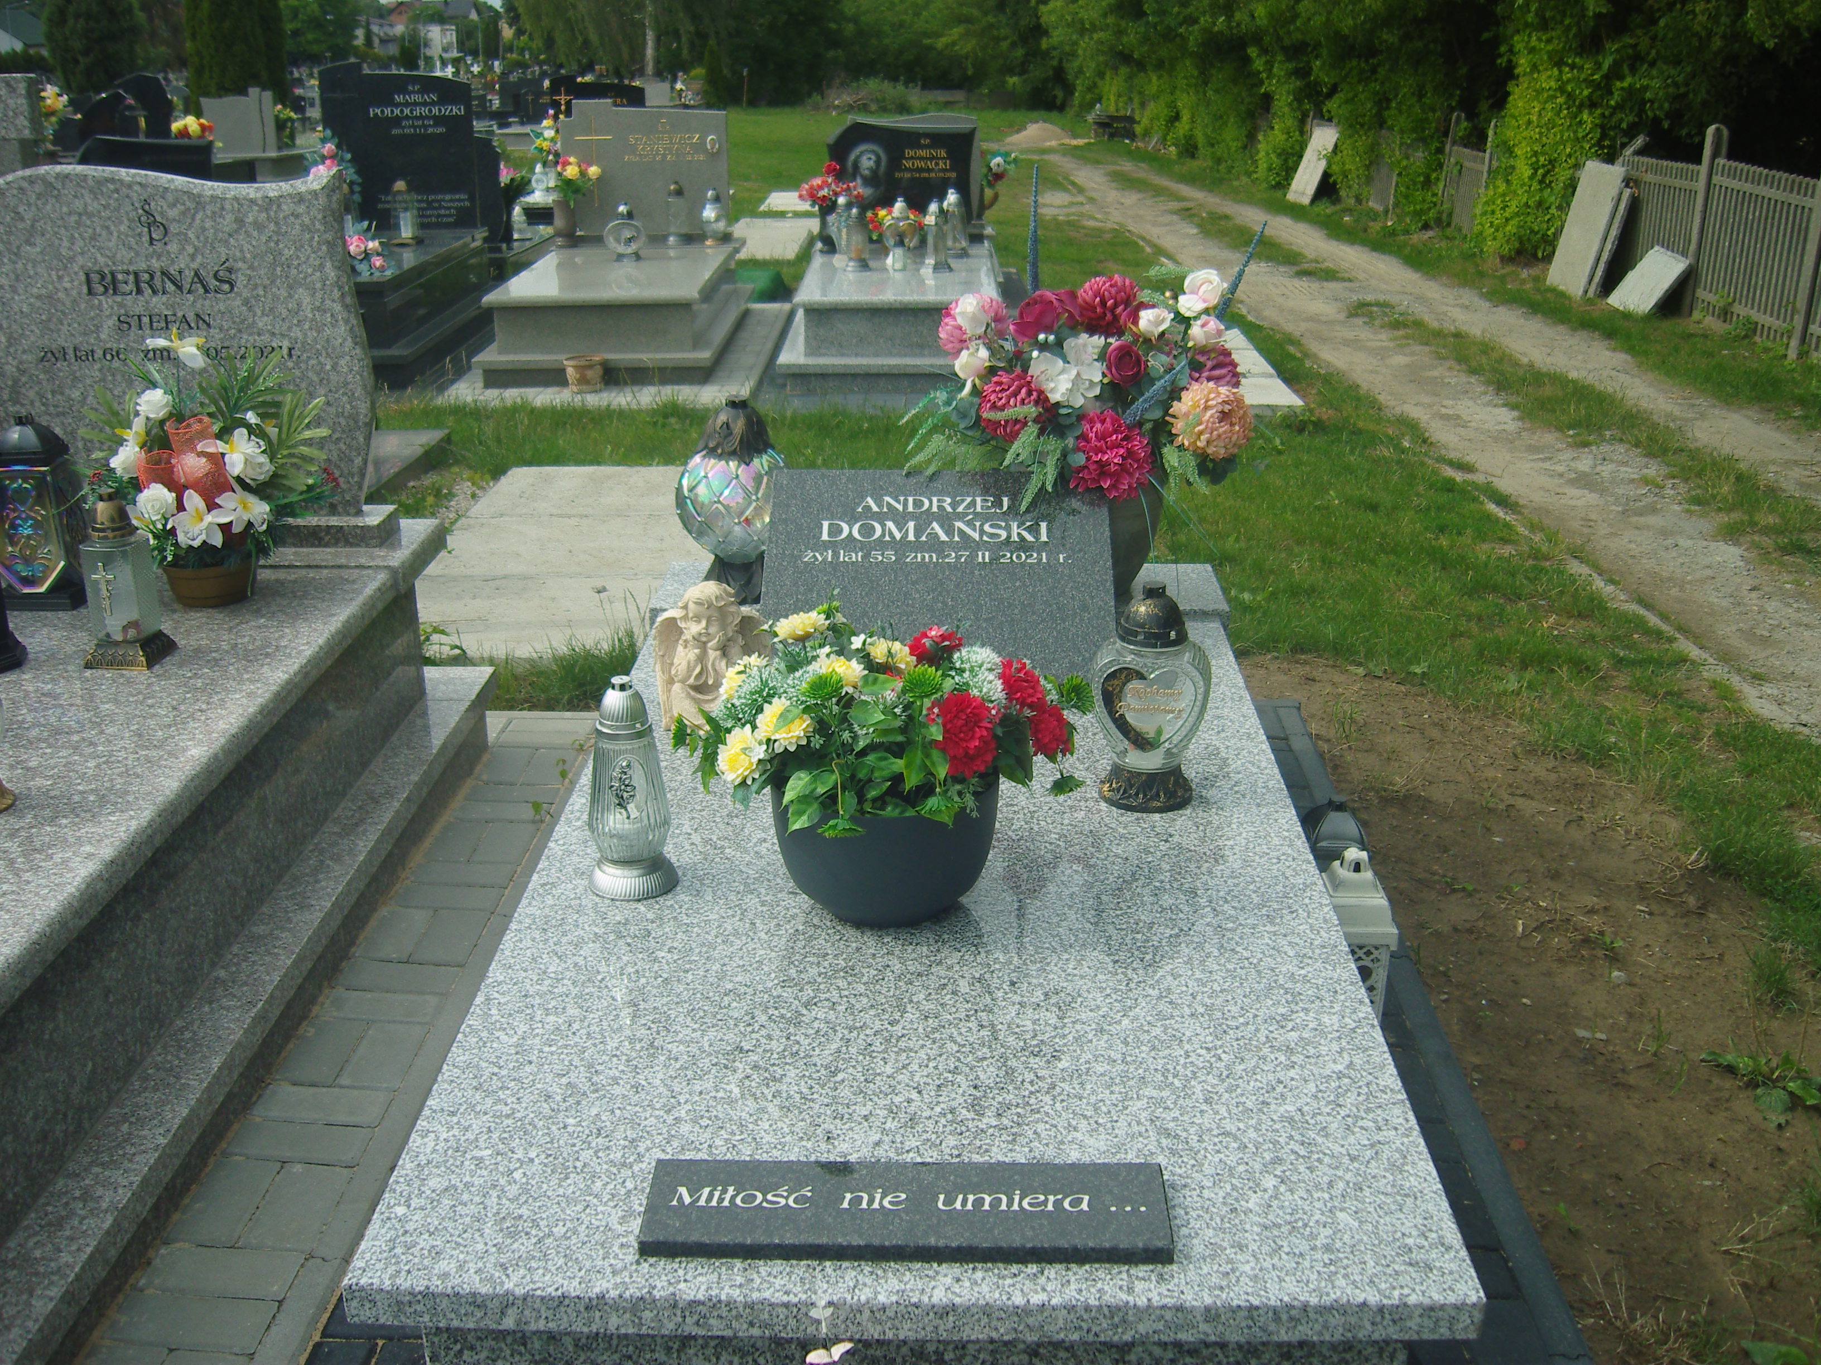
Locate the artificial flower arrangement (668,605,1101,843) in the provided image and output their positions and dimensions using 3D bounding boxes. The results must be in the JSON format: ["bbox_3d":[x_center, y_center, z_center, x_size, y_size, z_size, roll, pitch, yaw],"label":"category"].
[{"bbox_3d":[-0.035,0.031,2.199,0.500,0.245,0.440,-1,20,-1],"label":"artificial flower arrangement"}]

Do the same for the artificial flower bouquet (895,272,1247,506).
[{"bbox_3d":[0.305,-0.533,3.232,0.620,0.430,0.480,1,20,2],"label":"artificial flower bouquet"}]

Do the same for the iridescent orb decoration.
[{"bbox_3d":[-0.332,-0.378,3.313,0.215,0.293,0.215,-2,20,-5],"label":"iridescent orb decoration"}]

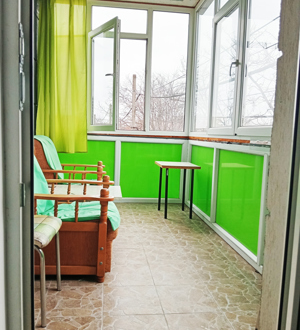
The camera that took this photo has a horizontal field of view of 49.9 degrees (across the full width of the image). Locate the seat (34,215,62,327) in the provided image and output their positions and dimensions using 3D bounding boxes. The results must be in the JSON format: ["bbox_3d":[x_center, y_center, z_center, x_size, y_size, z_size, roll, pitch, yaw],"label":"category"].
[{"bbox_3d":[-0.707,0.564,1.776,0.400,0.465,0.450,2,6,-5],"label":"seat"}]

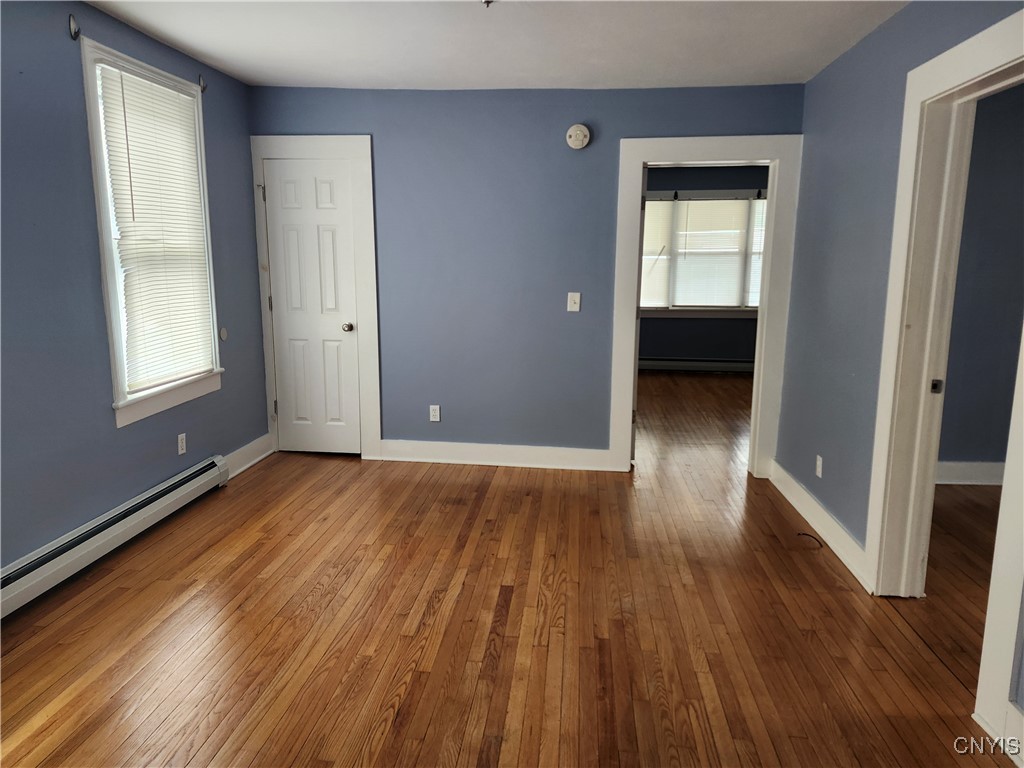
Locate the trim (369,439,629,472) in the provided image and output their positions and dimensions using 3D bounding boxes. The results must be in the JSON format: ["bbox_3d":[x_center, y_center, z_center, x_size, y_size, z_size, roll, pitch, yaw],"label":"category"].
[{"bbox_3d":[-0.110,0.501,4.795,1.808,0.154,0.025,2,11,5],"label":"trim"}]

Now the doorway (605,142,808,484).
[{"bbox_3d":[1.248,-0.474,4.538,1.119,2.207,0.140,2,11,5],"label":"doorway"}]

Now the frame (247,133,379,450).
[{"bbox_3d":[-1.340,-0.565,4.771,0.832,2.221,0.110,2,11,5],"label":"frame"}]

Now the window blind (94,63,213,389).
[{"bbox_3d":[-1.873,-0.786,3.674,0.045,1.550,0.800,2,11,5],"label":"window blind"}]

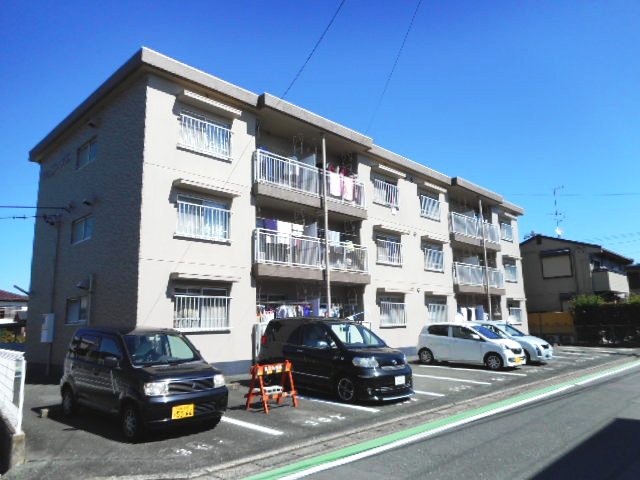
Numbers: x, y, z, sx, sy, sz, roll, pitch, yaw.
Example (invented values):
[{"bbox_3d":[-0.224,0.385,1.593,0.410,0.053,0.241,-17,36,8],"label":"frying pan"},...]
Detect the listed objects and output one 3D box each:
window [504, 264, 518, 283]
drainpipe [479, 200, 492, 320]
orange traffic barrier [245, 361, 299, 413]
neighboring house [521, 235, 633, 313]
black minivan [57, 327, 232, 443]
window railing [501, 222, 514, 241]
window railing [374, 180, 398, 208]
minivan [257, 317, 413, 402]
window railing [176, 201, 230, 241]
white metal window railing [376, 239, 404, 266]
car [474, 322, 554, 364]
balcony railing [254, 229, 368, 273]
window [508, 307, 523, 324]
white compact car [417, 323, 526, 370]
[{"bbox_3d":[12.651,2.215,30.504,0.160,1.165,1.900,-11,-14,43],"label":"window"},{"bbox_3d":[9.763,1.739,27.016,0.100,8.500,0.100,-11,-14,43],"label":"drainpipe"},{"bbox_3d":[-0.922,2.895,9.190,0.550,0.890,0.830,-12,-15,42],"label":"orange traffic barrier"},{"bbox_3d":[19.519,3.757,36.534,7.700,7.350,9.800,-12,-15,42],"label":"neighboring house"},{"bbox_3d":[-3.249,2.441,8.421,3.410,1.690,1.500,-7,-11,40],"label":"black minivan"},{"bbox_3d":[12.746,-0.482,31.375,0.150,1.050,1.930,-12,-15,42],"label":"window railing"},{"bbox_3d":[3.057,-2.067,21.188,0.160,1.097,1.880,-11,-14,43],"label":"window railing"},{"bbox_3d":[0.243,2.860,11.431,4.000,1.740,1.710,-8,-12,42],"label":"minivan"},{"bbox_3d":[-3.482,-0.530,13.997,0.150,1.040,1.920,-12,-15,42],"label":"window railing"},{"bbox_3d":[3.174,0.613,20.876,0.150,1.050,1.930,-12,-15,42],"label":"white metal window railing"},{"bbox_3d":[6.951,4.083,18.637,4.000,1.520,1.680,-8,-12,43],"label":"car"},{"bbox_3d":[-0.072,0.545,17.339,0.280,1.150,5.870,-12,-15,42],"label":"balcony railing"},{"bbox_3d":[12.728,4.919,30.015,0.160,1.123,1.900,-11,-14,43],"label":"window"},{"bbox_3d":[5.370,3.730,16.509,3.405,1.500,1.490,-8,-11,42],"label":"white compact car"}]

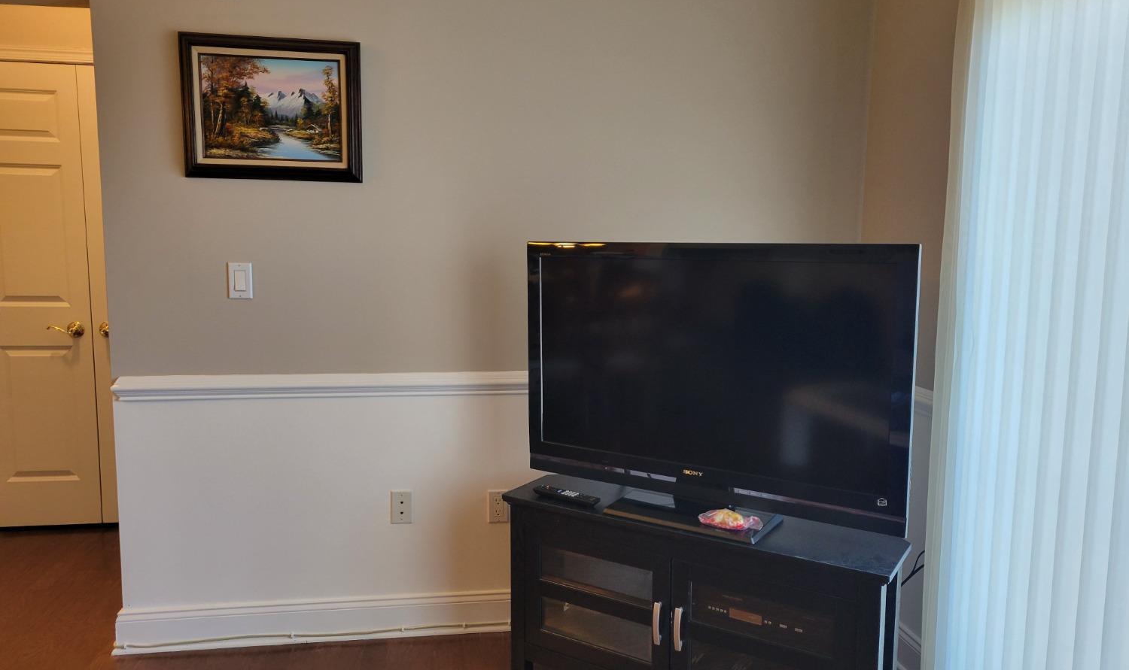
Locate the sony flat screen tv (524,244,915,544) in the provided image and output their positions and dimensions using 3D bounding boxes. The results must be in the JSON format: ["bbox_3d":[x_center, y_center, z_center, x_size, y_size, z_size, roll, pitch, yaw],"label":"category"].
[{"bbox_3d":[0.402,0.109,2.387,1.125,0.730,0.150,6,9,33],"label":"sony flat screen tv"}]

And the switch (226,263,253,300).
[{"bbox_3d":[-1.016,-0.169,2.659,0.071,0.115,0.011,0,8,-9],"label":"switch"}]

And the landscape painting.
[{"bbox_3d":[-0.887,-0.686,2.592,0.527,0.424,0.040,0,8,-9],"label":"landscape painting"}]

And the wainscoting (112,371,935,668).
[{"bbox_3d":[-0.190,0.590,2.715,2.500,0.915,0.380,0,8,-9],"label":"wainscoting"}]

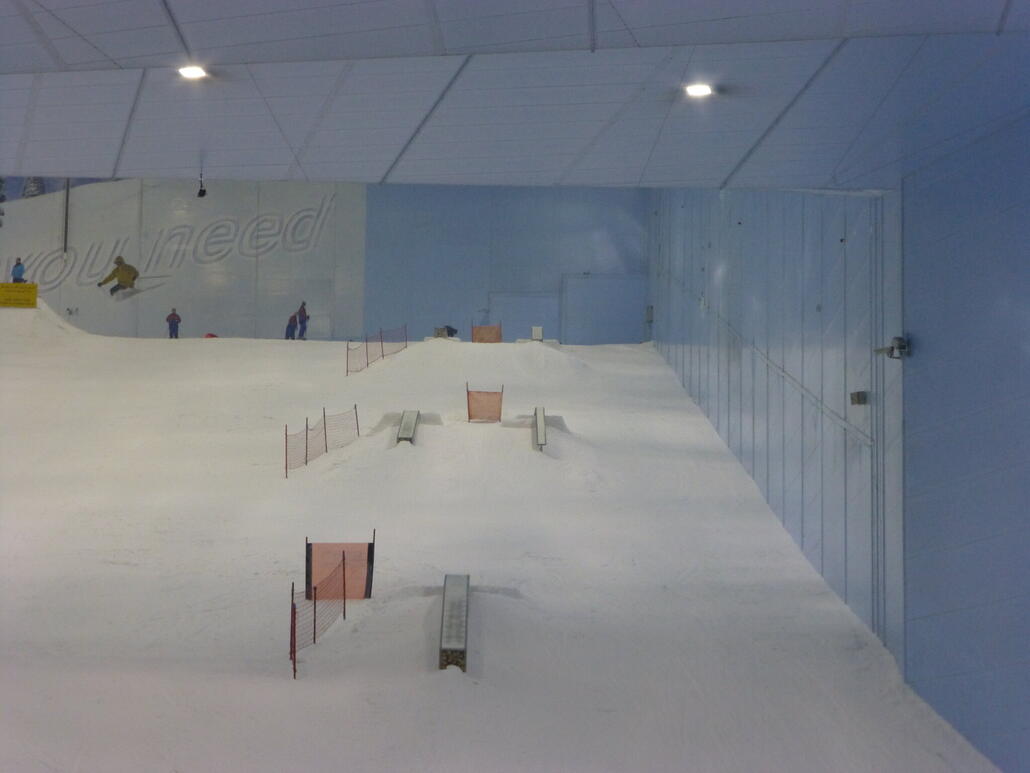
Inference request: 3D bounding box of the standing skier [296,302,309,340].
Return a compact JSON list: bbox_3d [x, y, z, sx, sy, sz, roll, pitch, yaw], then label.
[{"bbox_3d":[-10.405,-3.196,159.000,0.620,1.830,0.550,-2,-8,17],"label":"standing skier"}]

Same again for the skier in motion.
[{"bbox_3d":[-19.605,-5.425,160.000,1.500,1.850,1.600,7,-10,-40],"label":"skier in motion"}]

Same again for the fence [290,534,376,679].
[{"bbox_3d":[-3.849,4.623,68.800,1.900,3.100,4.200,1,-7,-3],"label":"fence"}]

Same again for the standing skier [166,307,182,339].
[{"bbox_3d":[-17.318,-3.194,165.000,0.760,1.560,0.420,2,-7,-6],"label":"standing skier"}]

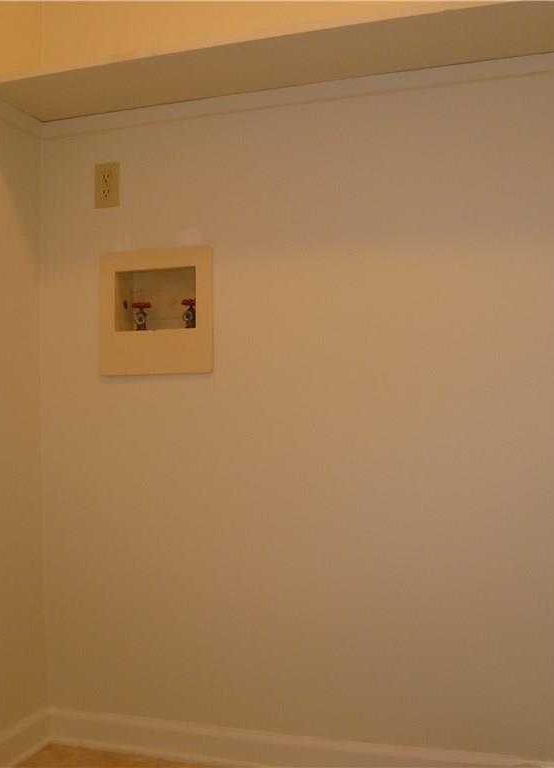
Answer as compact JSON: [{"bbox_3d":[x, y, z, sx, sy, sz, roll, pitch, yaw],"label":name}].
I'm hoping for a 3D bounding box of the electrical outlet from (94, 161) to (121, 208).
[{"bbox_3d":[-0.437,-0.511,2.137,0.070,0.114,0.010,-1,-1,18],"label":"electrical outlet"}]

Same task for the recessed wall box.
[{"bbox_3d":[-0.289,-0.180,2.131,0.310,0.310,0.095,-1,-1,18],"label":"recessed wall box"}]

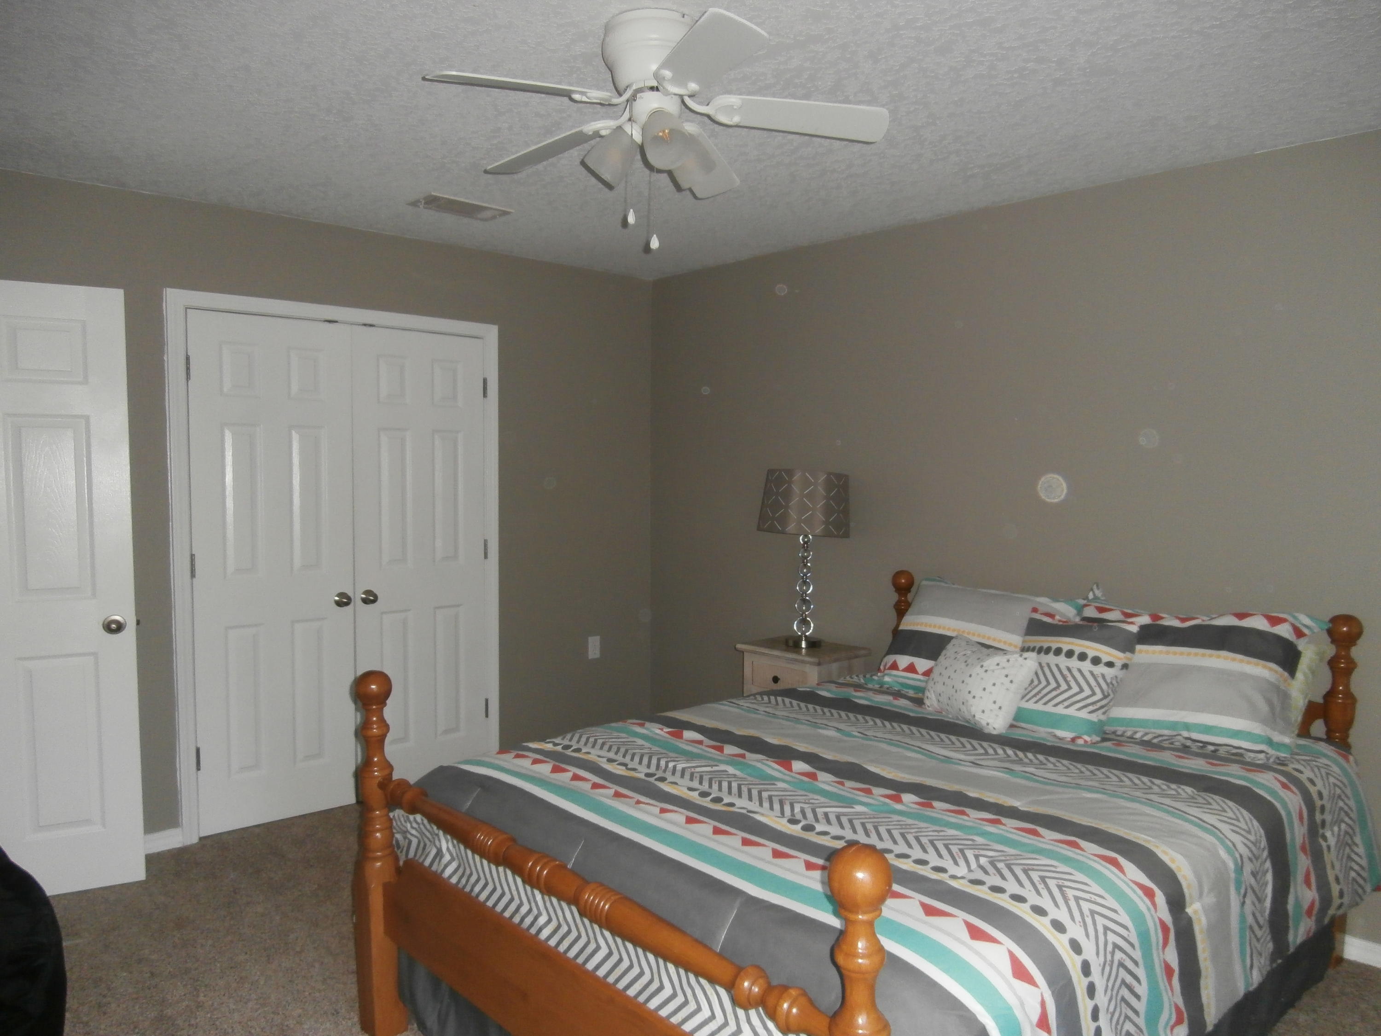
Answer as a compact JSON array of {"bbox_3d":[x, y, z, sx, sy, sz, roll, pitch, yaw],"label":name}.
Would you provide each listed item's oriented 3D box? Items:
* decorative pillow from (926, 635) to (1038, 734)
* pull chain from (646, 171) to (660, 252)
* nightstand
[{"bbox_3d":[0.886,0.499,2.934,0.130,0.265,0.345,33,-11,-24],"label":"decorative pillow"},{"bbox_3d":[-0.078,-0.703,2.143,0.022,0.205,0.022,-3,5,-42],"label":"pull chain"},{"bbox_3d":[0.484,0.895,4.122,0.350,0.685,0.465,-3,5,-44],"label":"nightstand"}]

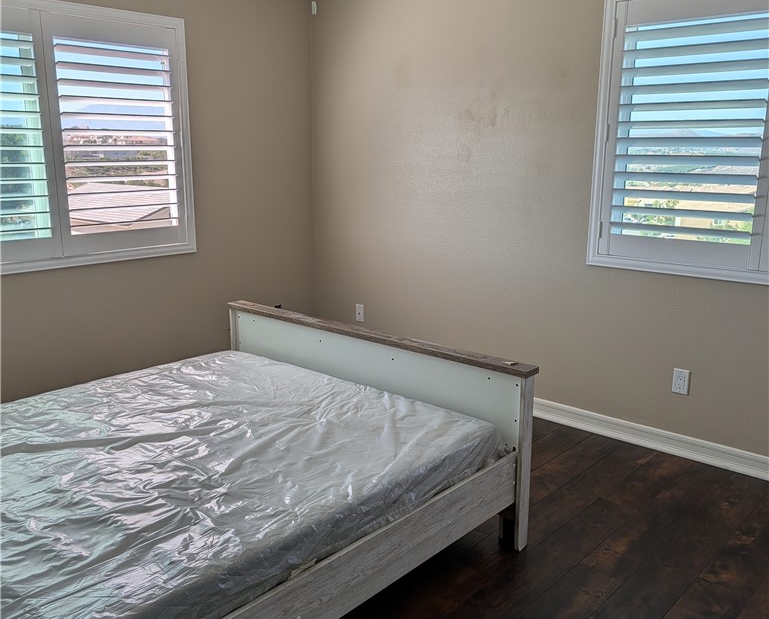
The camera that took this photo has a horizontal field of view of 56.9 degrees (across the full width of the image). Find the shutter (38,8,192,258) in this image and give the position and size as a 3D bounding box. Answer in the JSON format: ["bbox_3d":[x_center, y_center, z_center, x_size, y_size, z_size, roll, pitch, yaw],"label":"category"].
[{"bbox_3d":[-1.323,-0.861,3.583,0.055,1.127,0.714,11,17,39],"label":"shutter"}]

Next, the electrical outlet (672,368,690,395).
[{"bbox_3d":[1.359,0.333,3.248,0.070,0.115,0.010,11,17,39],"label":"electrical outlet"}]

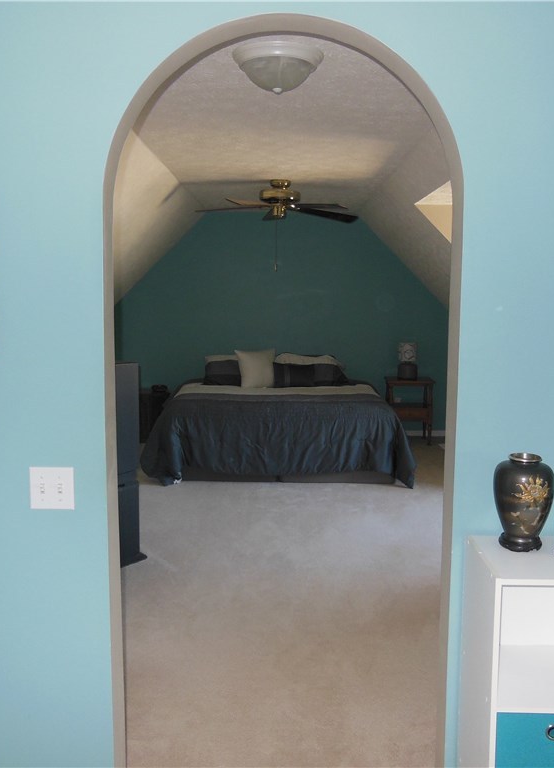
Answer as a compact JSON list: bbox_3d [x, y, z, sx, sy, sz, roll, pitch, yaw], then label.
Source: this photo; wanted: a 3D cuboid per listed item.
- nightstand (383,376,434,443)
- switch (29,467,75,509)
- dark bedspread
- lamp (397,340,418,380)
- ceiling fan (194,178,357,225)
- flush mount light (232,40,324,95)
[{"bbox_3d":[1.379,0.288,7.875,0.485,0.678,0.380,0,7,1],"label":"nightstand"},{"bbox_3d":[-0.594,0.276,1.944,0.115,0.113,0.013,0,7,1],"label":"switch"},{"bbox_3d":[0.024,0.422,6.852,2.250,0.645,1.700,0,7,1],"label":"dark bedspread"},{"bbox_3d":[1.382,-0.242,7.805,0.210,0.392,0.210,0,7,1],"label":"lamp"},{"bbox_3d":[-0.002,-1.397,5.593,1.270,0.320,1.270,0,7,1],"label":"ceiling fan"},{"bbox_3d":[0.003,-1.135,2.703,0.332,0.140,0.332,0,7,1],"label":"flush mount light"}]

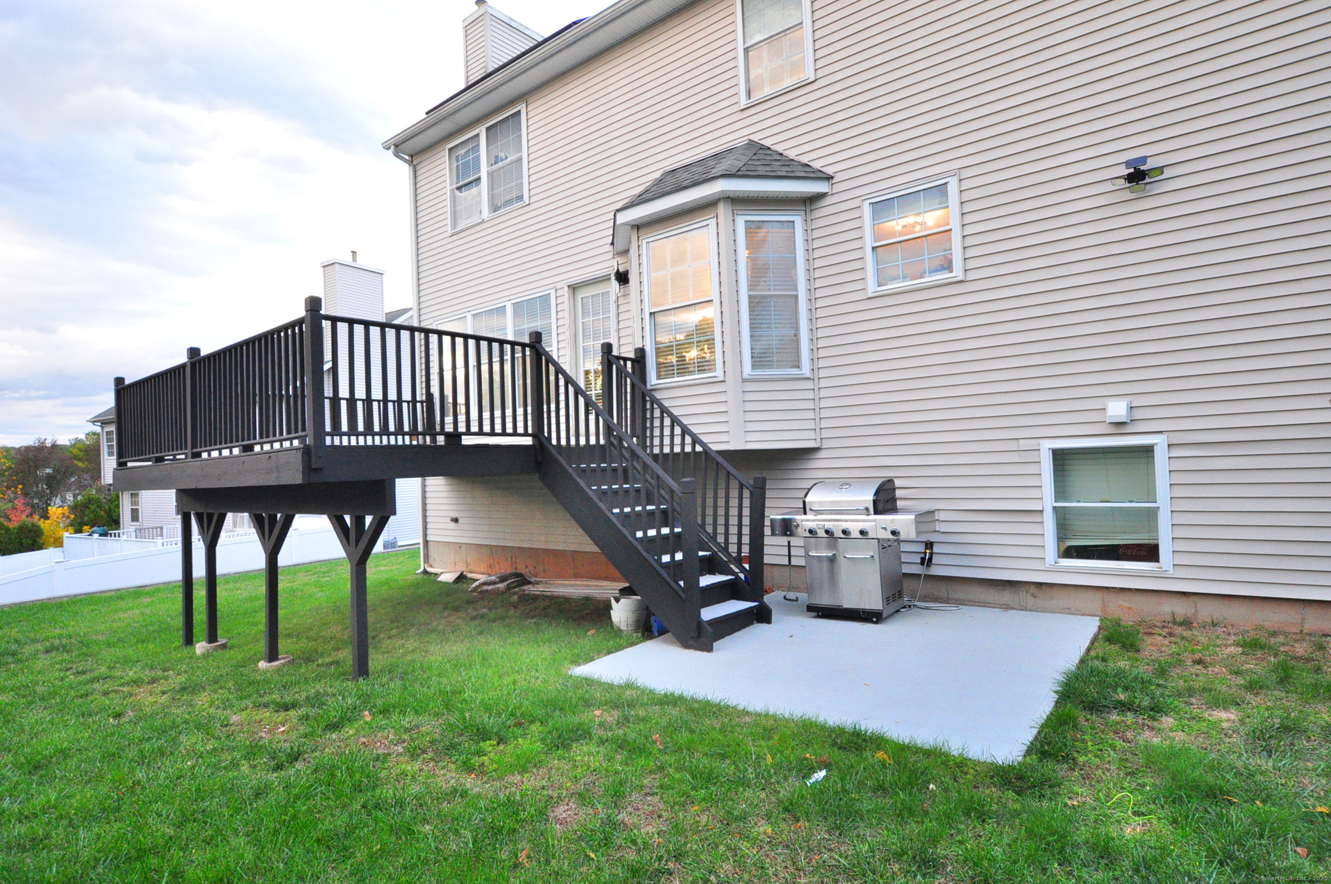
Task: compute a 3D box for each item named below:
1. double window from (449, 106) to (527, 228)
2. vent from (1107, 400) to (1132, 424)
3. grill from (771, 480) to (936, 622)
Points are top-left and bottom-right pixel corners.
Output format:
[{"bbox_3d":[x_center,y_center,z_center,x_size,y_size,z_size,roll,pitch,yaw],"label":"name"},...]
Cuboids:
[{"bbox_3d":[-2.695,-4.036,9.982,1.870,1.440,0.100,-4,-2,37],"label":"double window"},{"bbox_3d":[3.539,-0.236,5.191,0.160,0.170,0.090,-4,-2,37],"label":"vent"},{"bbox_3d":[1.634,0.906,5.802,1.290,1.160,0.580,-4,-2,35],"label":"grill"}]

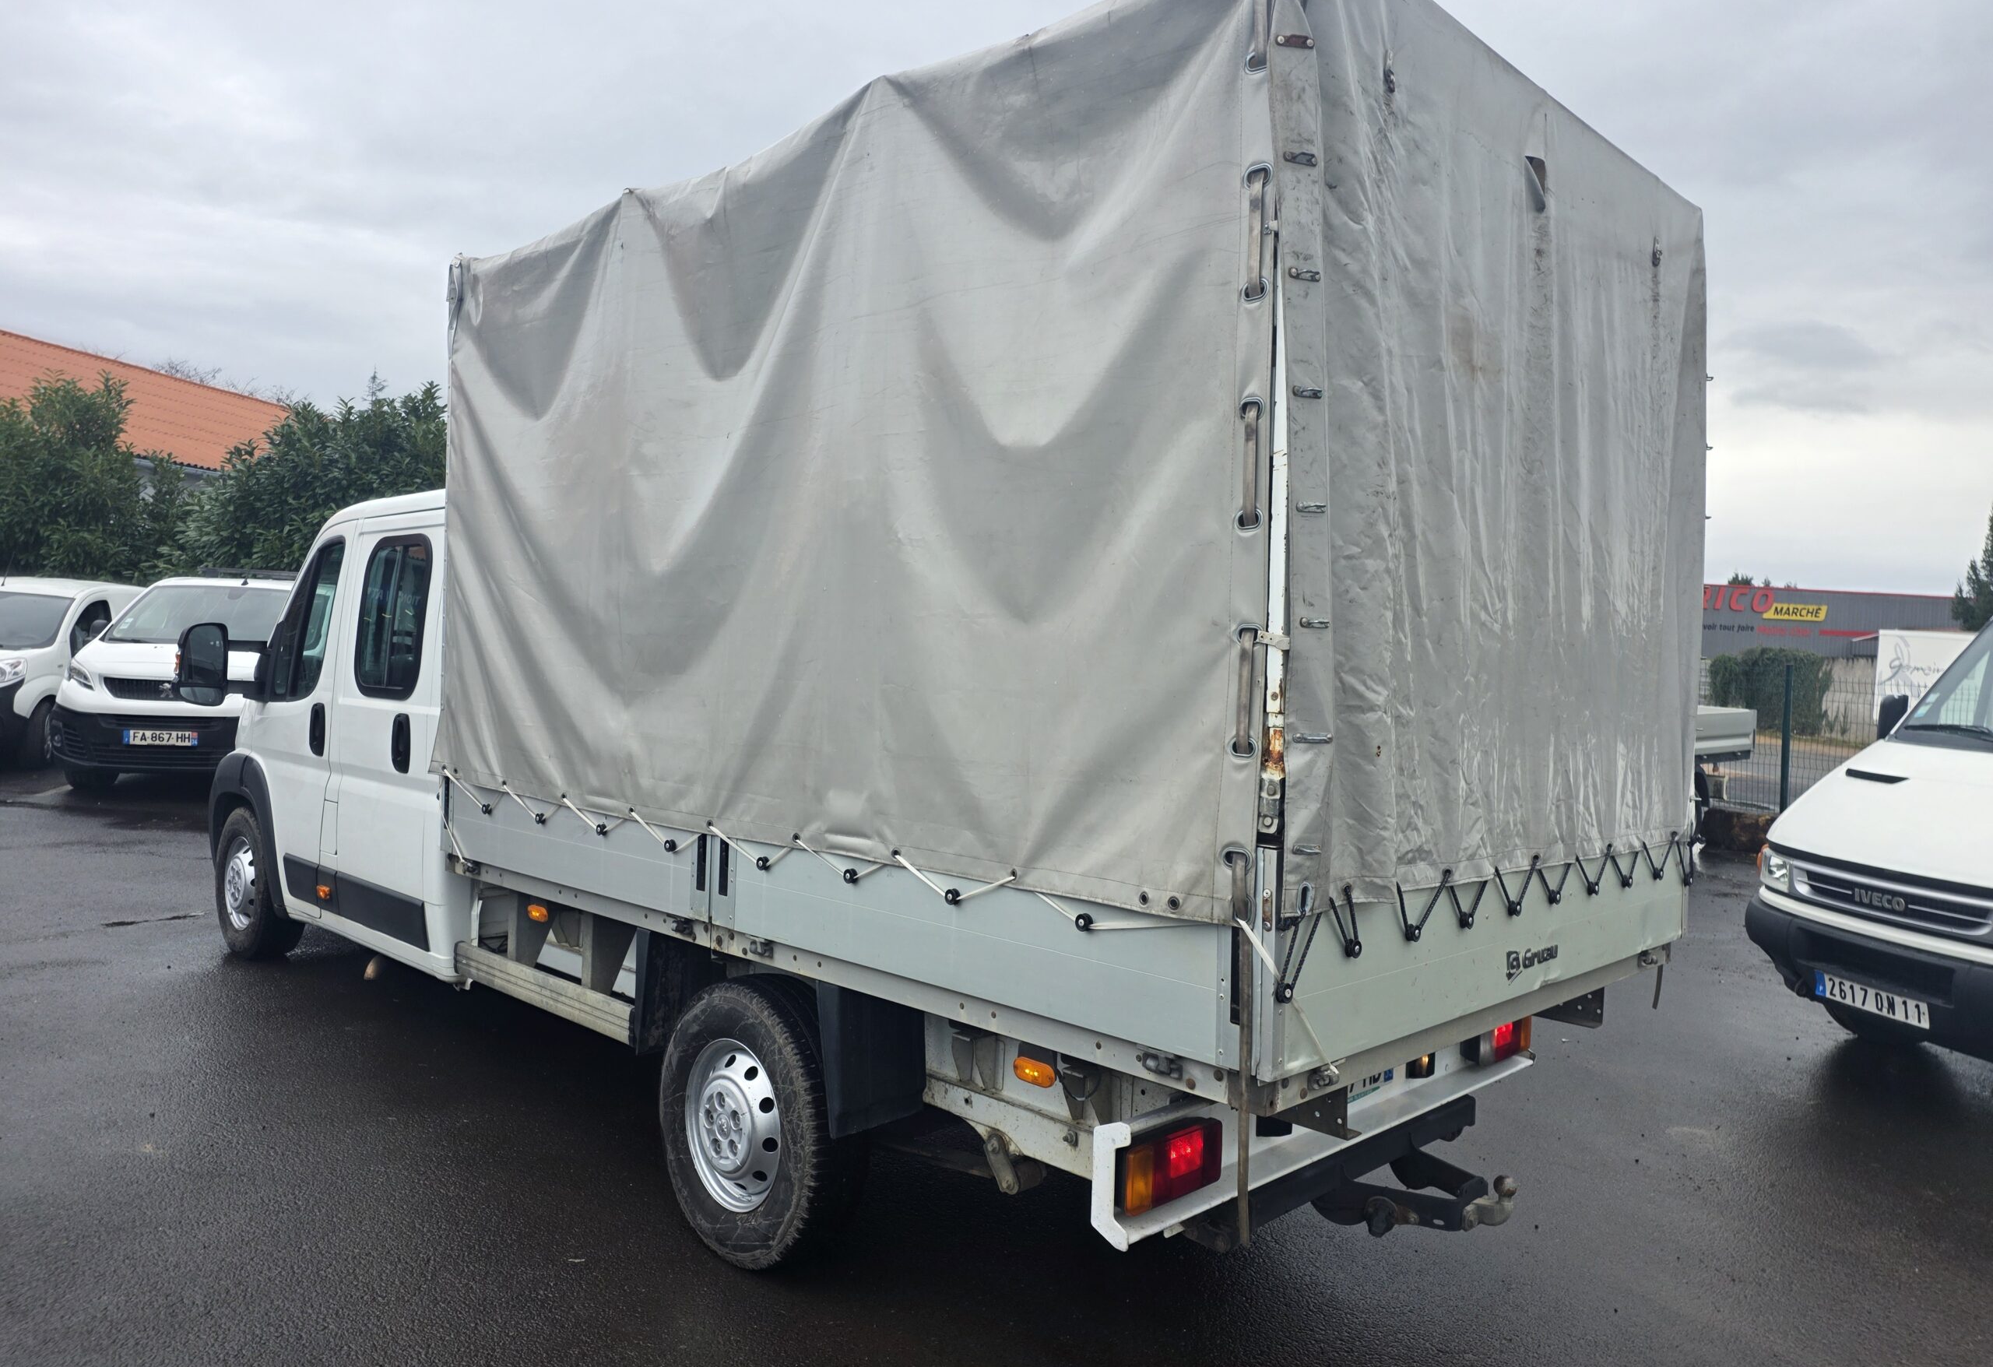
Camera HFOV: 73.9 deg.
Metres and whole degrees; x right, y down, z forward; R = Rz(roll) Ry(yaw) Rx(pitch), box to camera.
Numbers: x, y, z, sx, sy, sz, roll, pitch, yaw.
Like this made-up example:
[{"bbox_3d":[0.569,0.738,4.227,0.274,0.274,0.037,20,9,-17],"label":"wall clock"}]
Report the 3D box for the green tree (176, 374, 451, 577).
[{"bbox_3d":[-8.500,-1.450,17.000,4.200,4.300,3.200,2,1,-32],"label":"green tree"}]

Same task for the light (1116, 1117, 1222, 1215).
[{"bbox_3d":[0.329,0.949,2.637,0.075,0.128,0.310,3,1,44],"label":"light"}]

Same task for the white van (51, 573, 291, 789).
[{"bbox_3d":[-7.030,-0.100,12.750,1.950,1.940,4.950,2,1,-12],"label":"white van"}]

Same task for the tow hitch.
[{"bbox_3d":[0.980,1.149,3.037,0.410,0.150,0.370,3,1,44],"label":"tow hitch"}]

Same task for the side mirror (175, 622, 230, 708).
[{"bbox_3d":[-3.388,-0.080,5.655,0.135,0.360,0.205,3,1,44],"label":"side mirror"}]

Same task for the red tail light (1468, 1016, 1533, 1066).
[{"bbox_3d":[1.399,0.980,3.730,0.075,0.128,0.310,3,1,44],"label":"red tail light"}]

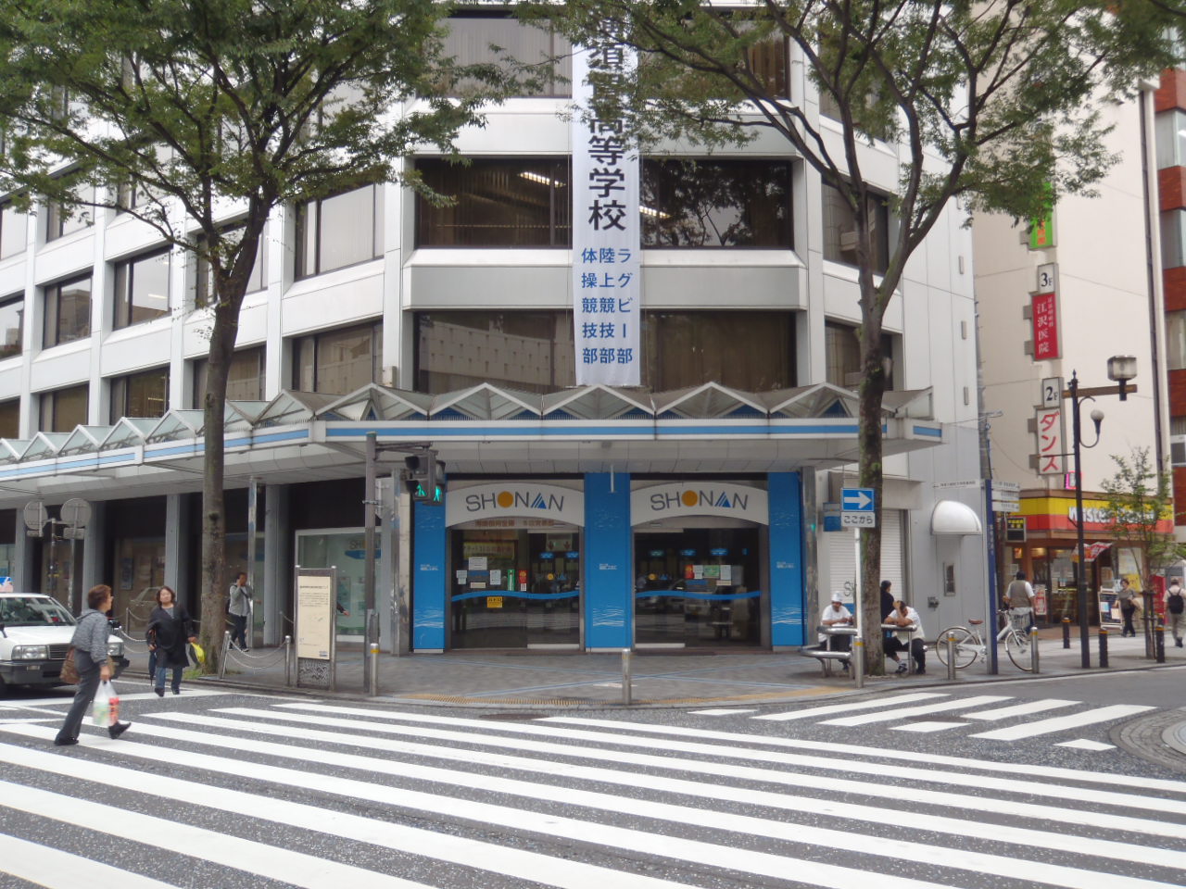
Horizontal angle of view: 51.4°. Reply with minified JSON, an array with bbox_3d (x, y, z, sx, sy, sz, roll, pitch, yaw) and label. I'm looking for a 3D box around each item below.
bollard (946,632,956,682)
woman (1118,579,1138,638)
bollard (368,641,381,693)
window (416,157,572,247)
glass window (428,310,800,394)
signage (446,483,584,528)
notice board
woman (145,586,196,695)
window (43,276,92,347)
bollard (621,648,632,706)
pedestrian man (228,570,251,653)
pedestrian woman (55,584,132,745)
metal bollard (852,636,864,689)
[{"bbox_3d":[5.528,3.261,19.000,0.110,0.740,0.110,0,-6,0],"label":"bollard"},{"bbox_3d":[13.983,4.277,32.322,0.520,1.530,0.420,-6,-8,43],"label":"woman"},{"bbox_3d":[-3.061,3.158,17.300,0.110,0.740,0.110,0,-6,0],"label":"bollard"},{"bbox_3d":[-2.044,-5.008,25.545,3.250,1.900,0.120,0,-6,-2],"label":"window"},{"bbox_3d":[0.278,-1.790,25.010,7.814,1.805,0.150,0,-6,-2],"label":"glass window"},{"bbox_3d":[-1.550,1.211,24.505,2.770,0.880,0.120,0,-6,-2],"label":"signage"},{"bbox_3d":[-3.970,2.629,17.678,0.830,1.740,0.090,-6,-8,41],"label":"notice board"},{"bbox_3d":[-6.076,2.822,17.789,0.620,1.560,0.420,2,-7,-22],"label":"woman"},{"bbox_3d":[-14.744,-3.773,34.797,3.200,1.829,0.150,-6,-8,41],"label":"window"},{"bbox_3d":[0.418,2.894,15.358,0.100,0.695,0.100,0,-6,0],"label":"bollard"},{"bbox_3d":[-7.365,3.498,25.800,0.520,1.660,0.520,-6,-8,42],"label":"pedestrian man"},{"bbox_3d":[-4.974,2.186,12.250,0.750,1.580,0.520,2,-6,-25],"label":"pedestrian woman"},{"bbox_3d":[3.831,3.146,17.800,0.110,0.740,0.110,0,-6,0],"label":"metal bollard"}]

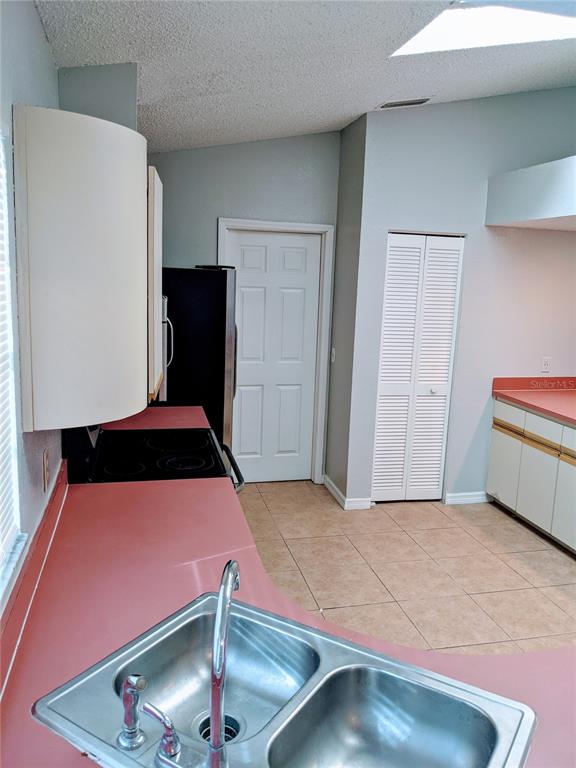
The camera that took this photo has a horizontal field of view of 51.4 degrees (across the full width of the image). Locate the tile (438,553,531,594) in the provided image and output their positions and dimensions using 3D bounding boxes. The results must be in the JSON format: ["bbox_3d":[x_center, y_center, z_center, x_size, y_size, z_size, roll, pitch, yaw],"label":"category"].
[{"bbox_3d":[1.174,1.150,3.622,0.427,0.010,0.427,-1,11,-13],"label":"tile"}]

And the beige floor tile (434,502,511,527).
[{"bbox_3d":[1.401,0.989,4.544,0.427,0.010,0.427,-1,11,-13],"label":"beige floor tile"}]

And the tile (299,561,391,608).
[{"bbox_3d":[0.332,1.148,3.398,0.425,0.010,0.425,-1,11,-13],"label":"tile"}]

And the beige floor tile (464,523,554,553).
[{"bbox_3d":[1.485,1.059,4.101,0.425,0.010,0.425,-1,11,-13],"label":"beige floor tile"}]

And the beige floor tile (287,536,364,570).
[{"bbox_3d":[0.235,1.071,3.808,0.425,0.010,0.425,-1,11,-13],"label":"beige floor tile"}]

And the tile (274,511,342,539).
[{"bbox_3d":[0.138,0.994,4.218,0.425,0.010,0.425,-1,11,-13],"label":"tile"}]

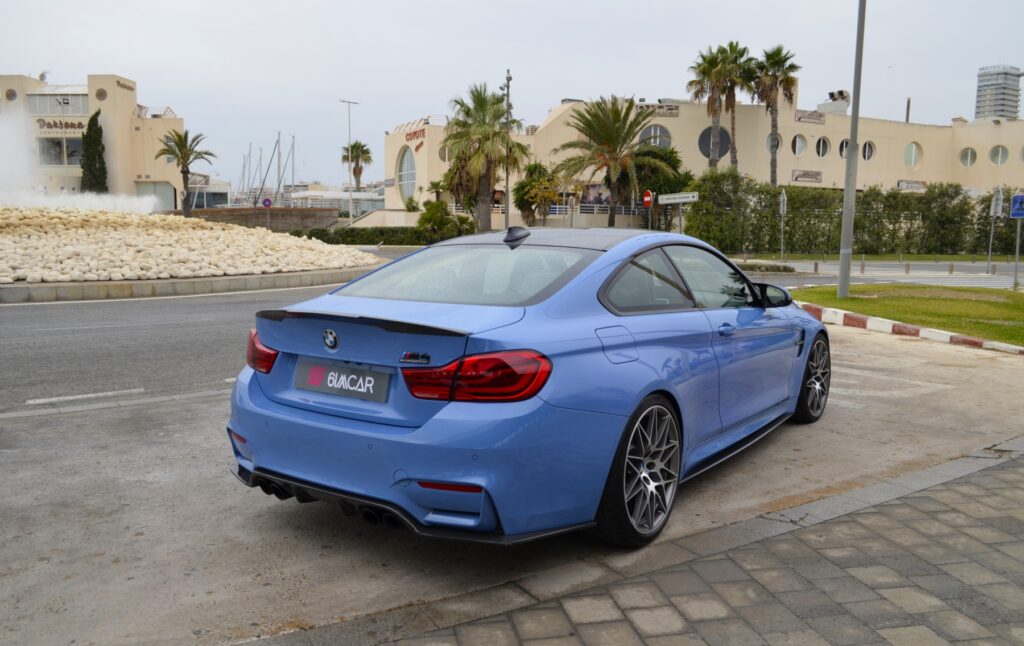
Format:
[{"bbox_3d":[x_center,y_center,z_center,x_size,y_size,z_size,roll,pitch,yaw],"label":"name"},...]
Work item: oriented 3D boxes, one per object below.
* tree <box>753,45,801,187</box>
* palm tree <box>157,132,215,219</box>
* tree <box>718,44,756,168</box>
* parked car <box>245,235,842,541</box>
[{"bbox_3d":[18.500,-12.400,54.000,3.380,13.960,3.380,1,6,0],"label":"tree"},{"bbox_3d":[-23.080,-9.840,54.000,4.230,7.300,4.230,1,6,0],"label":"palm tree"},{"bbox_3d":[16.110,-12.700,55.000,2.870,14.360,2.870,1,6,0],"label":"tree"},{"bbox_3d":[0.603,0.101,4.785,1.920,1.383,4.670,5,8,35],"label":"parked car"}]

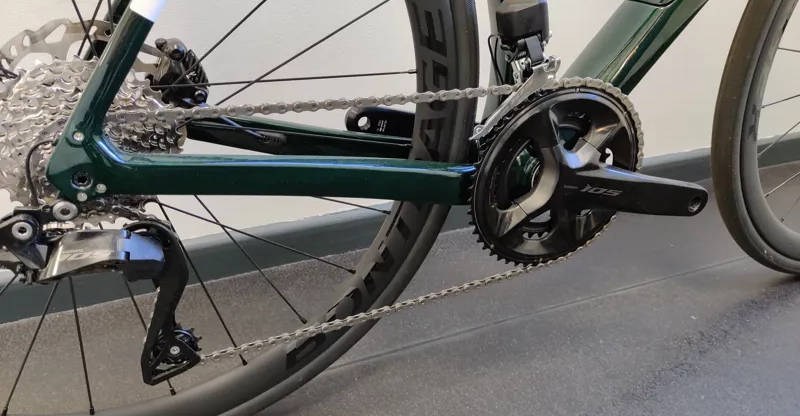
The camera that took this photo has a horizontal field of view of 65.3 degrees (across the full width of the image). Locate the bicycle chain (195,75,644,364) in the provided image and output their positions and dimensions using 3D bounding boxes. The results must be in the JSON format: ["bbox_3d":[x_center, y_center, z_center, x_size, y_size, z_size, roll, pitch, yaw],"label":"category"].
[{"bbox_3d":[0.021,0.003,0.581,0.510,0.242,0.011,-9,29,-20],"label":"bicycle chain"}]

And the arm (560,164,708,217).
[{"bbox_3d":[0.240,-0.015,0.654,0.208,0.040,0.024,4,24,-27],"label":"arm"}]

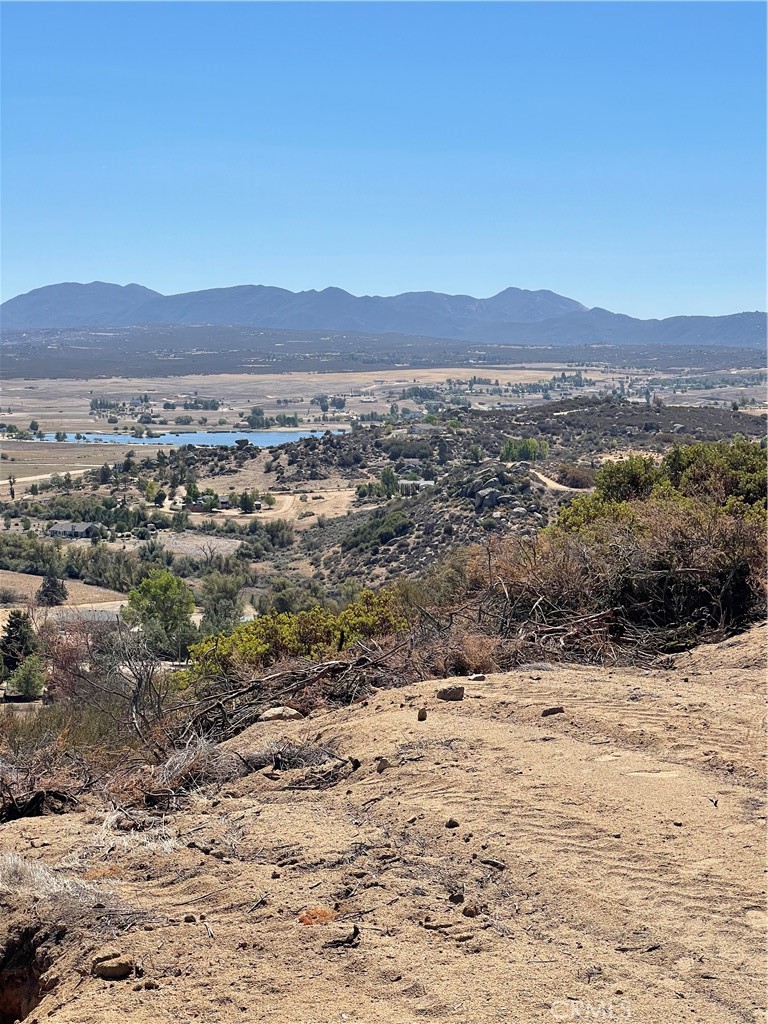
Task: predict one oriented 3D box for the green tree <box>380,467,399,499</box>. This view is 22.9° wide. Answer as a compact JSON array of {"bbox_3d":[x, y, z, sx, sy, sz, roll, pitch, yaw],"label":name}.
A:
[{"bbox_3d":[2.469,-13.245,850.000,7.400,14.200,7.400,0,5,0],"label":"green tree"}]

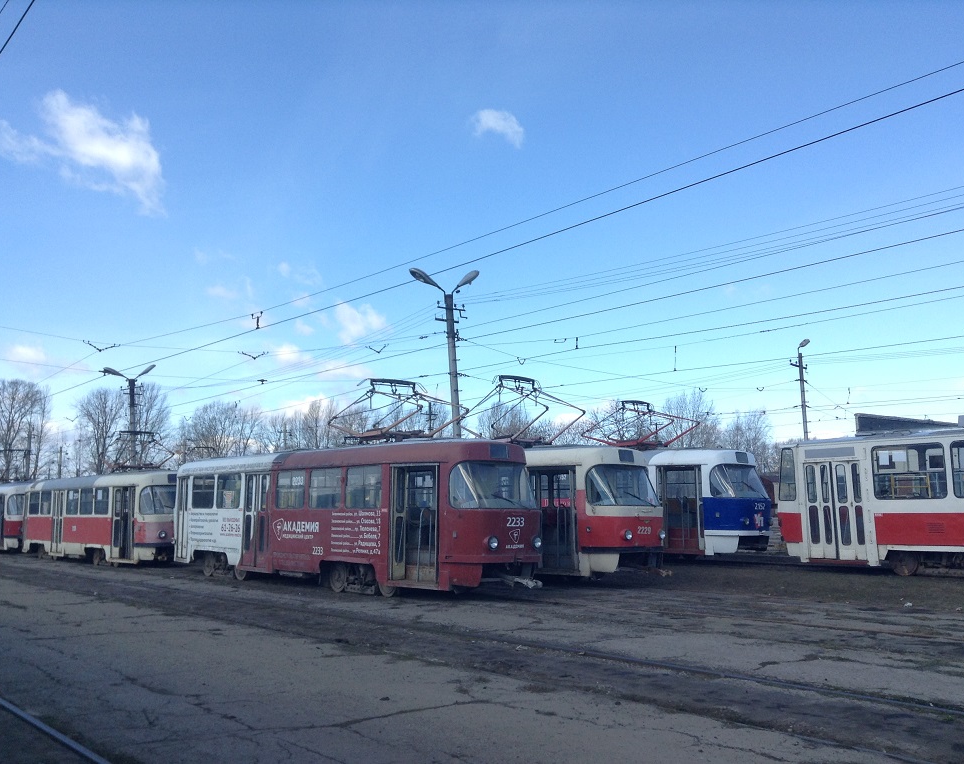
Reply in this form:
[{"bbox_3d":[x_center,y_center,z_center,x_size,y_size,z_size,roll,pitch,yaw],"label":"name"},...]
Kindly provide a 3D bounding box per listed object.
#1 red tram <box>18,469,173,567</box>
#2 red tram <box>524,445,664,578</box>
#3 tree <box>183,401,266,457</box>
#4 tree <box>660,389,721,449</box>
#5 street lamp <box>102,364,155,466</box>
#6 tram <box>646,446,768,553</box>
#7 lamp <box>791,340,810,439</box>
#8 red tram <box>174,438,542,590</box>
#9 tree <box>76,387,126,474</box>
[{"bbox_3d":[-13.410,4.808,34.448,2.500,3.100,14.100,4,-9,-40],"label":"red tram"},{"bbox_3d":[-1.025,3.385,25.383,2.500,3.100,14.100,5,-9,-41],"label":"red tram"},{"bbox_3d":[-25.917,7.791,97.810,8.000,11.920,7.200,-1,-7,0],"label":"tree"},{"bbox_3d":[21.300,6.738,97.829,6.200,12.240,5.800,-1,-7,0],"label":"tree"},{"bbox_3d":[-17.891,3.613,49.452,2.650,9.080,0.450,4,-9,-40],"label":"street lamp"},{"bbox_3d":[2.852,3.763,29.973,2.500,3.100,14.100,4,-8,-38],"label":"tram"},{"bbox_3d":[15.452,2.486,46.489,1.750,9.090,0.450,5,-9,-42],"label":"lamp"},{"bbox_3d":[-3.720,3.094,22.693,2.500,3.100,14.100,4,-9,-40],"label":"red tram"},{"bbox_3d":[-37.233,7.011,94.905,5.000,13.230,4.800,-1,-7,0],"label":"tree"}]

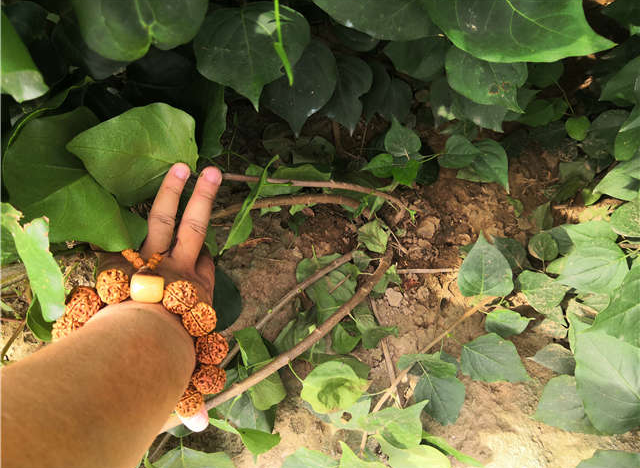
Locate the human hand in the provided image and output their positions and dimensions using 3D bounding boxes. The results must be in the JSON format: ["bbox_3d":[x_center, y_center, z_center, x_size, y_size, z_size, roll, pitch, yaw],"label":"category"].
[{"bbox_3d":[-0.118,0.048,0.380,0.085,0.080,0.190,4,88,6],"label":"human hand"}]

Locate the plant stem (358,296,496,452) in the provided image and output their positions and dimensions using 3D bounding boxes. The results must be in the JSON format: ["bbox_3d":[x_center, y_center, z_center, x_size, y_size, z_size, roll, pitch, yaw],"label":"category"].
[{"bbox_3d":[0.117,0.138,0.537,0.028,0.015,0.244,39,60,24],"label":"plant stem"}]

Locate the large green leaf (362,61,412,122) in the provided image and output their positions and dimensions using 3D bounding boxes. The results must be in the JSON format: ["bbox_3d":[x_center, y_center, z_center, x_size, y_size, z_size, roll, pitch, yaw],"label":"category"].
[{"bbox_3d":[0.086,-0.184,0.640,0.064,0.091,0.025,5,25,6],"label":"large green leaf"}]

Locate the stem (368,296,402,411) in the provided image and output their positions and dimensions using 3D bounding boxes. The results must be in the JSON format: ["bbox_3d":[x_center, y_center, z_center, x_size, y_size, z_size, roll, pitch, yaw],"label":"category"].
[{"bbox_3d":[0.073,0.129,0.560,0.012,0.009,0.137,-9,54,-6],"label":"stem"}]

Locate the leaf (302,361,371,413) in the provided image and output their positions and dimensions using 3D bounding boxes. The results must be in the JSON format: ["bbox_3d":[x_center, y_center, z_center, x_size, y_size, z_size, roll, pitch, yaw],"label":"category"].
[{"bbox_3d":[0.013,0.132,0.430,0.054,0.020,0.044,10,51,8],"label":"leaf"}]

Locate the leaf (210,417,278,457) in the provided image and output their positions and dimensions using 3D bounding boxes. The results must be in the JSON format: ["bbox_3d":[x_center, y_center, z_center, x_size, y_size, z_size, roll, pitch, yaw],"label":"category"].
[{"bbox_3d":[-0.063,0.168,0.415,0.056,0.022,0.028,9,51,7],"label":"leaf"}]

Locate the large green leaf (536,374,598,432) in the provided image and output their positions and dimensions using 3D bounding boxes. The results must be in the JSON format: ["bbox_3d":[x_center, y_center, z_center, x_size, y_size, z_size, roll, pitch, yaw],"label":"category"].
[{"bbox_3d":[0.254,0.175,0.520,0.073,0.020,0.056,-24,59,-9],"label":"large green leaf"}]

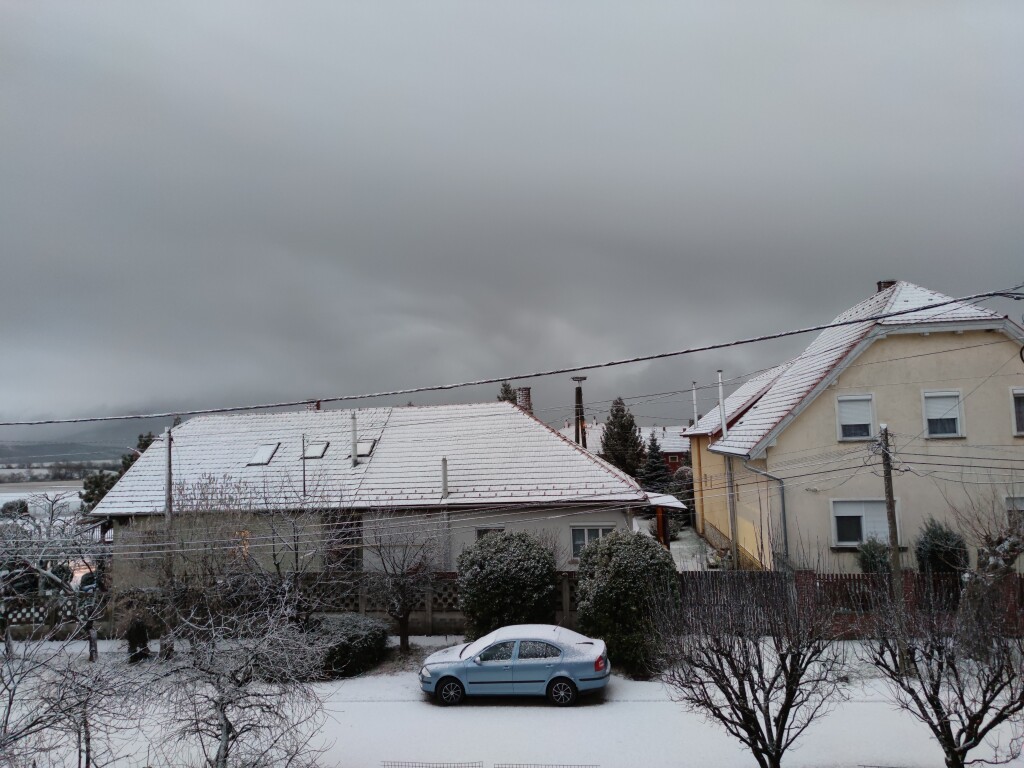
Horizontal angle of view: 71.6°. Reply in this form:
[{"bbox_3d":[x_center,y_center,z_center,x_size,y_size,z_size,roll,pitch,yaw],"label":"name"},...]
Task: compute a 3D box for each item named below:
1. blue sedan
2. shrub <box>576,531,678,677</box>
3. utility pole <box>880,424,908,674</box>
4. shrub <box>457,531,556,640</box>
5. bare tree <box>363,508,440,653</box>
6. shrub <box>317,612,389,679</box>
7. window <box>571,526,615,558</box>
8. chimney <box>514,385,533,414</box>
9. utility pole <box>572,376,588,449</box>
[{"bbox_3d":[0.040,6.810,17.280,4.570,1.480,1.780,-2,-4,6],"label":"blue sedan"},{"bbox_3d":[3.201,5.874,19.828,2.774,3.412,2.600,-2,-4,6],"label":"shrub"},{"bbox_3d":[9.558,4.121,17.782,0.280,6.156,0.260,-2,-4,6],"label":"utility pole"},{"bbox_3d":[-0.160,6.033,20.529,2.859,3.436,2.700,-2,-4,6],"label":"shrub"},{"bbox_3d":[-3.340,5.849,21.155,2.307,4.119,2.200,-2,-4,6],"label":"bare tree"},{"bbox_3d":[-4.437,7.204,19.949,2.000,1.314,1.900,-2,-4,6],"label":"shrub"},{"bbox_3d":[2.996,5.834,26.100,1.600,1.200,0.150,-3,-4,8],"label":"window"},{"bbox_3d":[0.490,0.716,30.800,0.680,1.250,0.620,-3,-4,8],"label":"chimney"},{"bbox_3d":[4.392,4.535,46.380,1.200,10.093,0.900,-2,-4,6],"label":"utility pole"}]

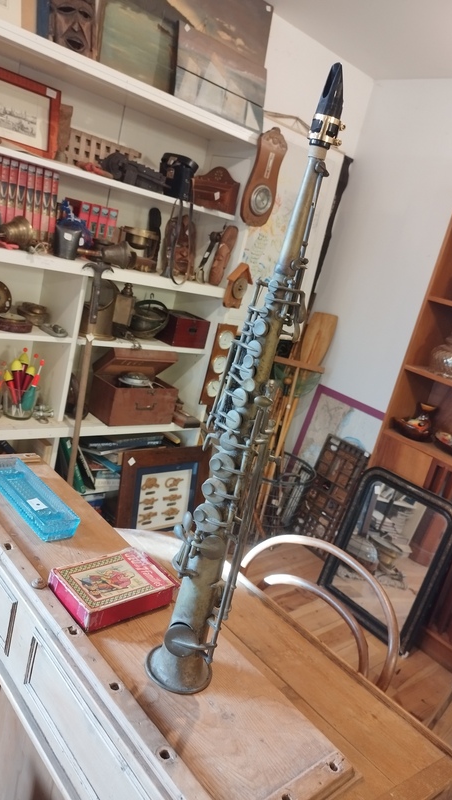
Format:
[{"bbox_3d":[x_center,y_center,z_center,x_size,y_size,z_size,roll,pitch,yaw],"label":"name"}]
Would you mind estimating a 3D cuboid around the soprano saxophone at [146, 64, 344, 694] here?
[{"bbox_3d":[0.022,0.013,0.613,0.100,0.700,0.095,22,17,26],"label":"soprano saxophone"}]

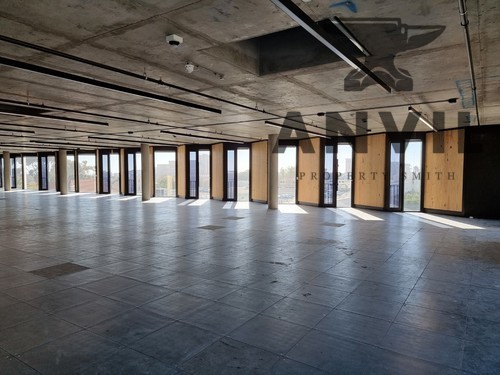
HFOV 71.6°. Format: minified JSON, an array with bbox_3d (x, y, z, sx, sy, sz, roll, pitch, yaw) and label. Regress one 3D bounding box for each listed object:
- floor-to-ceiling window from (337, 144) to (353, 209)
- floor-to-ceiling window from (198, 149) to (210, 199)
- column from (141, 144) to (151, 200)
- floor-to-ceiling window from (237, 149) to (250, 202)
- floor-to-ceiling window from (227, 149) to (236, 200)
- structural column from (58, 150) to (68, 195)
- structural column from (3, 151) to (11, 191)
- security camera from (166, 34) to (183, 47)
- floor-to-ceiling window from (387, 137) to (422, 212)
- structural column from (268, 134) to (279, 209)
[{"bbox_3d":[4.060,-0.473,14.900,0.720,2.780,0.120,0,2,6],"label":"floor-to-ceiling window"},{"bbox_3d":[-2.469,-0.732,18.940,0.660,2.720,0.100,0,2,4],"label":"floor-to-ceiling window"},{"bbox_3d":[-5.496,-0.833,18.285,0.390,3.000,0.390,2,3,33],"label":"column"},{"bbox_3d":[-0.310,-0.669,17.640,0.720,2.720,0.100,0,2,4],"label":"floor-to-ceiling window"},{"bbox_3d":[-0.954,-0.643,17.691,0.580,2.660,0.100,0,2,4],"label":"floor-to-ceiling window"},{"bbox_3d":[-12.046,-1.033,22.435,0.390,3.000,0.390,2,3,33],"label":"structural column"},{"bbox_3d":[-18.496,-1.227,26.435,0.390,3.000,0.390,2,3,33],"label":"structural column"},{"bbox_3d":[-0.840,-1.643,3.882,0.130,0.100,0.130,2,3,33],"label":"security camera"},{"bbox_3d":[6.020,-0.490,13.500,1.300,2.860,0.130,0,2,6],"label":"floor-to-ceiling window"},{"bbox_3d":[0.985,-0.648,14.470,0.410,3.020,0.410,0,2,0],"label":"structural column"}]

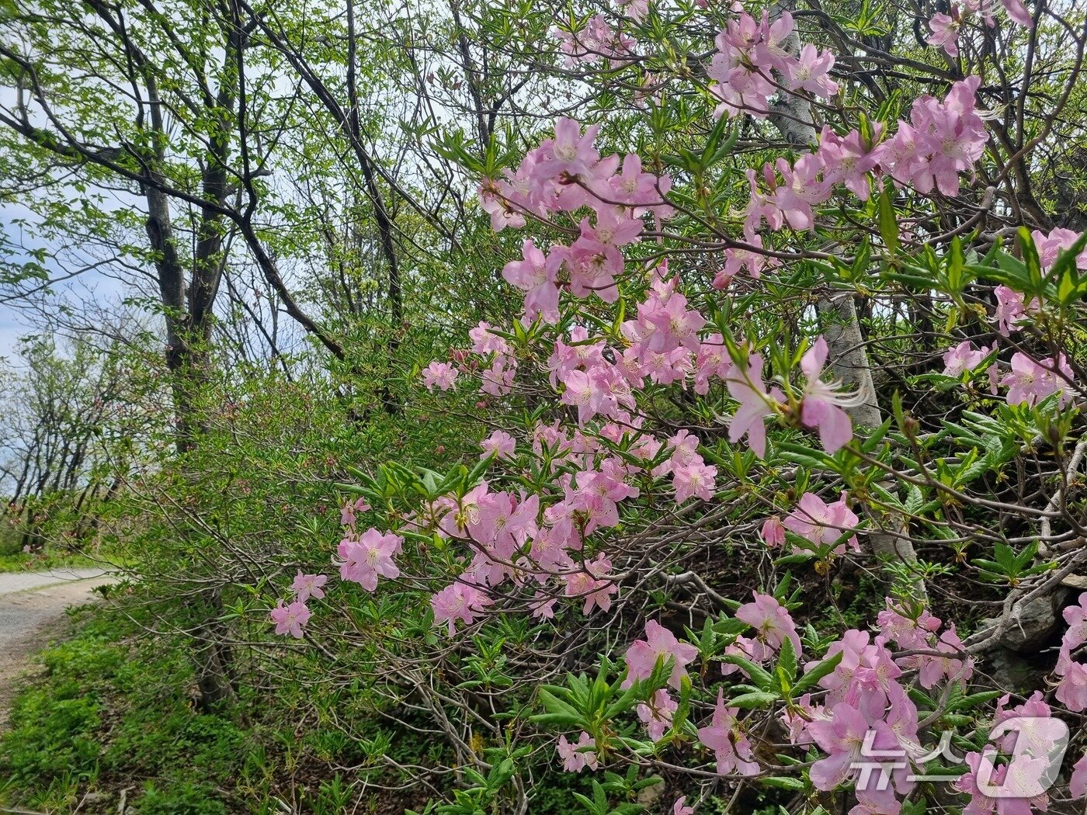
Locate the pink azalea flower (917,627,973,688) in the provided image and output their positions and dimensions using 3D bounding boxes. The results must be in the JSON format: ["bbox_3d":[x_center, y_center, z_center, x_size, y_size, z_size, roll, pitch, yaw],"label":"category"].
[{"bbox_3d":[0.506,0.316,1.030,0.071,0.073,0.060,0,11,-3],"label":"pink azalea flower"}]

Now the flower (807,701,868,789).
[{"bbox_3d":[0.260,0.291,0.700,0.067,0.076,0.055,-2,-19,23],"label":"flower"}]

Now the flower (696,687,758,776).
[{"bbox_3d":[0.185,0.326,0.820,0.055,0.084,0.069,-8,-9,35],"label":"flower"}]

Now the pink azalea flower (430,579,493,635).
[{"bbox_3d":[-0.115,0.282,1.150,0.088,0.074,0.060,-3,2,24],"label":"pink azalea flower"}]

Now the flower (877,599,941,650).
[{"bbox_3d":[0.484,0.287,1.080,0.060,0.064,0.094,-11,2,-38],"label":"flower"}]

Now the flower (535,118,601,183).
[{"bbox_3d":[0.025,-0.265,0.840,0.069,0.066,0.055,0,3,2],"label":"flower"}]

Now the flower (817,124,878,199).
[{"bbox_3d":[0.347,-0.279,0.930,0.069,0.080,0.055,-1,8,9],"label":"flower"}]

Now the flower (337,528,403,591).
[{"bbox_3d":[-0.217,0.189,1.020,0.083,0.079,0.055,2,-11,-17],"label":"flower"}]

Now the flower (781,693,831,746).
[{"bbox_3d":[0.286,0.336,0.880,0.060,0.059,0.050,-1,-26,12],"label":"flower"}]

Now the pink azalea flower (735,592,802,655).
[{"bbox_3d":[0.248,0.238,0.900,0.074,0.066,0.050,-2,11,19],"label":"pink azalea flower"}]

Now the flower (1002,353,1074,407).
[{"bbox_3d":[0.618,-0.033,1.020,0.088,0.073,0.055,-4,-1,36],"label":"flower"}]

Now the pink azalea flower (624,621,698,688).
[{"bbox_3d":[0.114,0.239,0.790,0.073,0.067,0.050,-1,-22,8],"label":"pink azalea flower"}]

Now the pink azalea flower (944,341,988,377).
[{"bbox_3d":[0.605,-0.065,1.170,0.068,0.061,0.048,-4,0,39],"label":"pink azalea flower"}]

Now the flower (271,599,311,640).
[{"bbox_3d":[-0.427,0.357,1.380,0.069,0.068,0.050,2,-14,-22],"label":"flower"}]

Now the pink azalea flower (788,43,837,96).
[{"bbox_3d":[0.369,-0.463,1.120,0.070,0.072,0.050,-3,21,30],"label":"pink azalea flower"}]

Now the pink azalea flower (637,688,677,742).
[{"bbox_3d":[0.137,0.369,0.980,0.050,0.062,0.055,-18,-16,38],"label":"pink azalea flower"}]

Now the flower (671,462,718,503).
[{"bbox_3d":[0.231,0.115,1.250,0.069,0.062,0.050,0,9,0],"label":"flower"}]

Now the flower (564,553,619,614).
[{"bbox_3d":[0.069,0.255,1.180,0.080,0.084,0.065,0,11,0],"label":"flower"}]

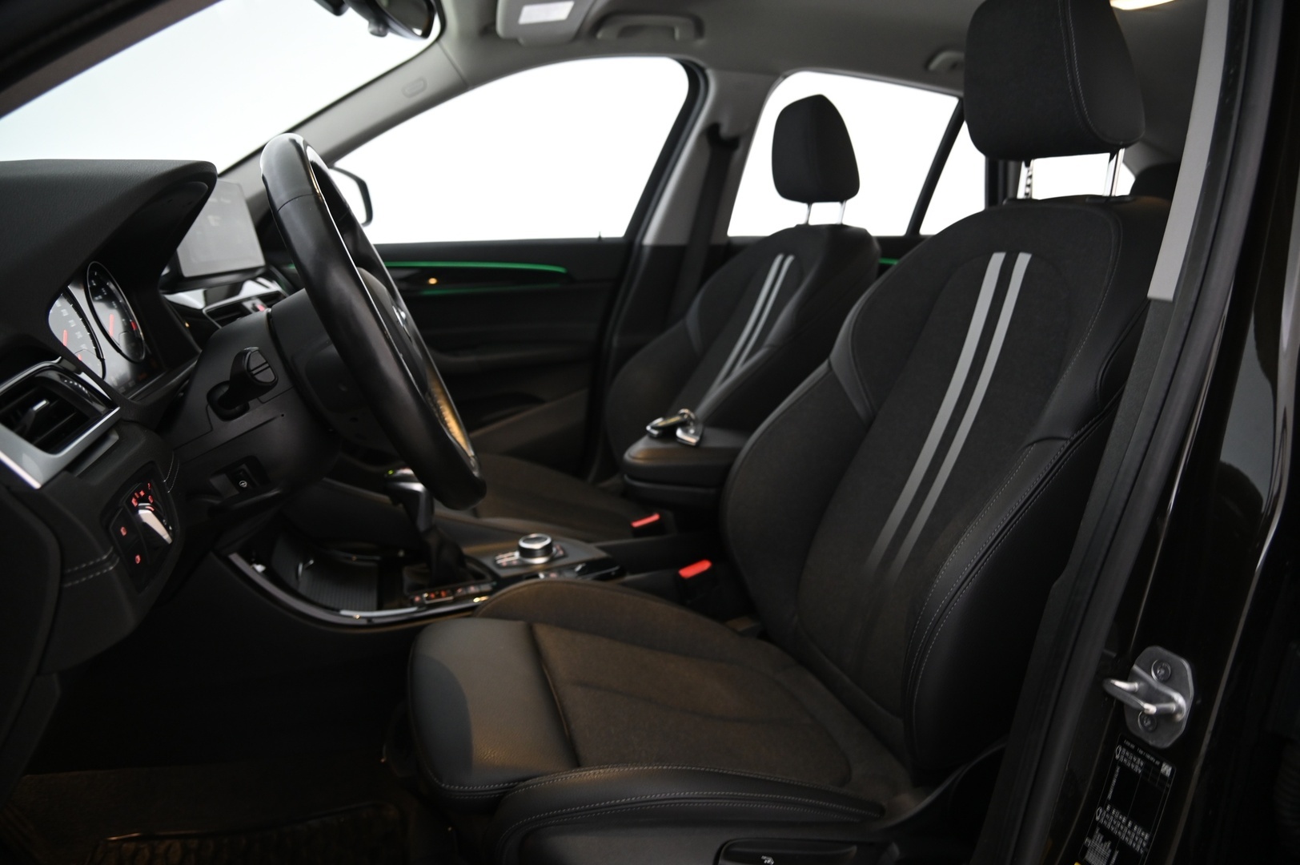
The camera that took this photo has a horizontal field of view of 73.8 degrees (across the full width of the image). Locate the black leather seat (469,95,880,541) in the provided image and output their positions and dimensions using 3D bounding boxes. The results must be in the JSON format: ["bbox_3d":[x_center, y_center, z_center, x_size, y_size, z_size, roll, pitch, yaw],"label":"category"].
[{"bbox_3d":[-0.010,-0.155,1.659,0.830,0.950,0.530,-3,14,-13],"label":"black leather seat"}]

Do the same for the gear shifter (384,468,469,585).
[{"bbox_3d":[-0.320,0.130,1.245,0.110,0.168,0.065,-3,14,-13],"label":"gear shifter"}]

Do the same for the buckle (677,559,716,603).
[{"bbox_3d":[0.076,0.228,1.258,0.052,0.068,0.028,-19,17,-9],"label":"buckle"}]

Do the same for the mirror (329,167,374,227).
[{"bbox_3d":[-0.718,-0.536,1.974,0.130,0.155,0.230,0,13,-3],"label":"mirror"}]

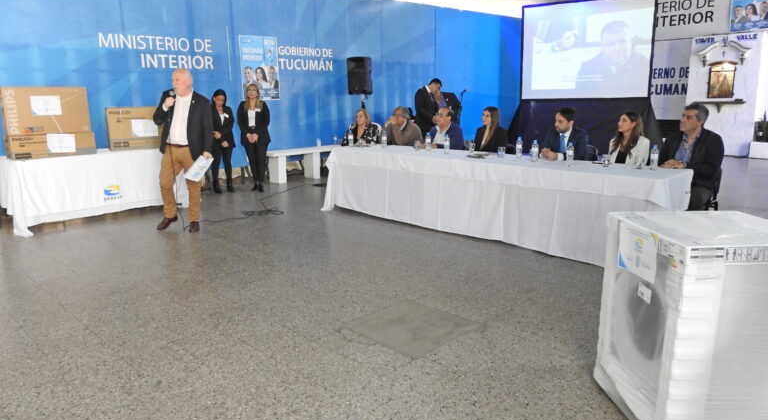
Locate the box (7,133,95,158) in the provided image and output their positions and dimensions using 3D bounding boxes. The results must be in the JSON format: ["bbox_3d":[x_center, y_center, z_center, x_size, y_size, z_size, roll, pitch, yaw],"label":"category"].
[{"bbox_3d":[-4.103,-0.815,6.628,0.860,0.275,0.360,-11,16,-37],"label":"box"}]

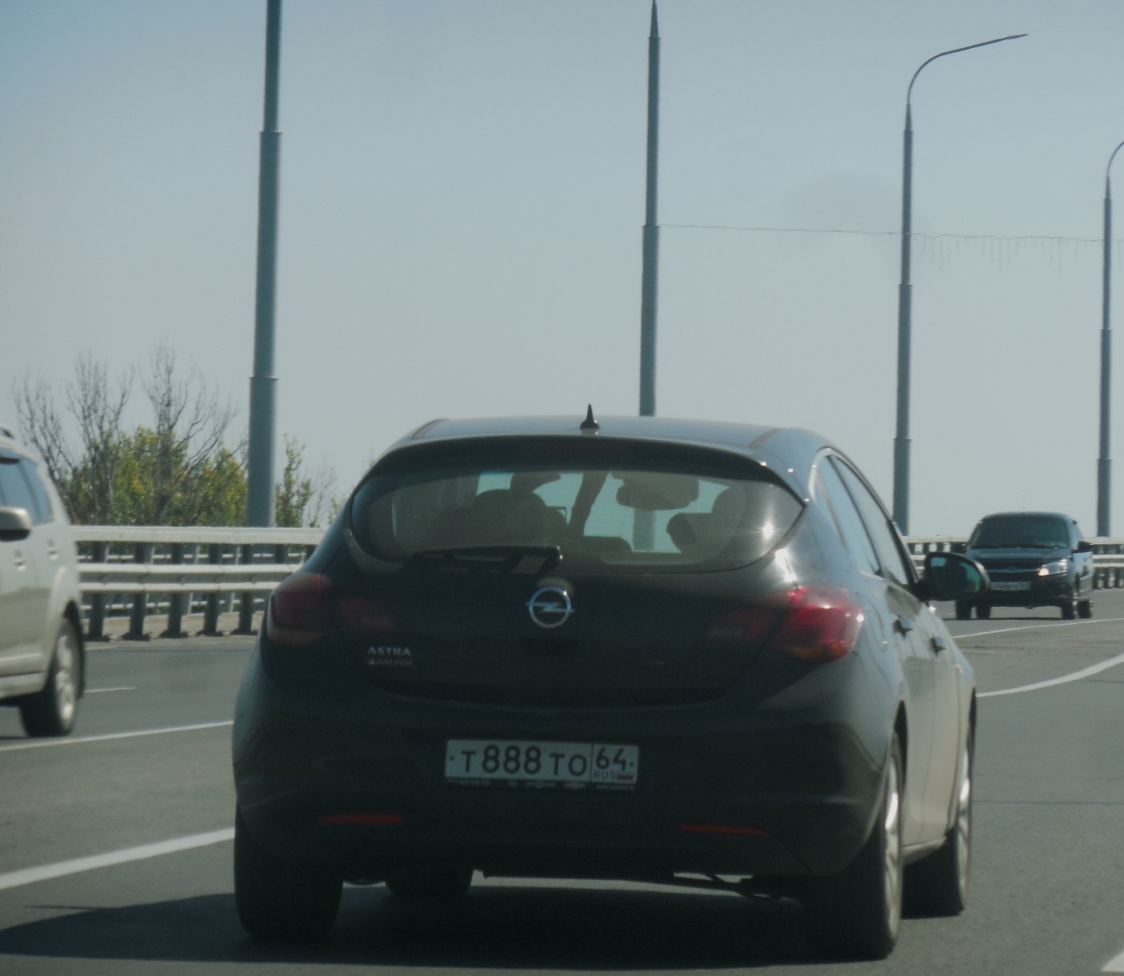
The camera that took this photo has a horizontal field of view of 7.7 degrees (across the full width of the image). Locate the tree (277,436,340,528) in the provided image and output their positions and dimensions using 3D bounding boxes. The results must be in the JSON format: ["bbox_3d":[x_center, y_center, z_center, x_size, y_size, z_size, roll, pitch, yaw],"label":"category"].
[{"bbox_3d":[-4.770,0.750,158.000,1.300,3.500,1.300,1,0,0],"label":"tree"}]

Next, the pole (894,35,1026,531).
[{"bbox_3d":[7.630,-3.330,160.800,2.420,10.830,0.300,1,0,10],"label":"pole"}]

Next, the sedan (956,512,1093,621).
[{"bbox_3d":[6.370,1.050,115.000,1.720,1.490,4.260,0,0,9],"label":"sedan"}]

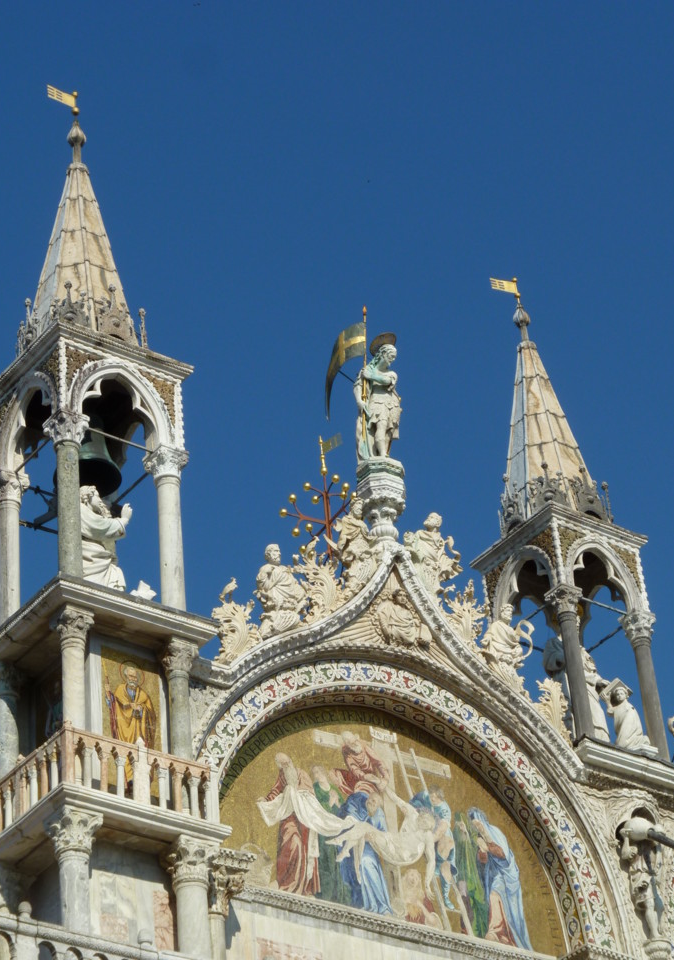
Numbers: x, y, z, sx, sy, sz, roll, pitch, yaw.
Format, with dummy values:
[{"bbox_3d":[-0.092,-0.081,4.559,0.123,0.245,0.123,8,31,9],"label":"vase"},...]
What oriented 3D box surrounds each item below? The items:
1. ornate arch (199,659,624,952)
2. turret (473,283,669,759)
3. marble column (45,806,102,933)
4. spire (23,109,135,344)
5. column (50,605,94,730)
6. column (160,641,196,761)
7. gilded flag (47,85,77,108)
[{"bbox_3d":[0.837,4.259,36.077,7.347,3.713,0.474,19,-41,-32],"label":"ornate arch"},{"bbox_3d":[3.279,0.521,39.465,1.920,8.900,1.950,19,-41,-31],"label":"turret"},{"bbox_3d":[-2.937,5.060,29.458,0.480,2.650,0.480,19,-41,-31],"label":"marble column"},{"bbox_3d":[-3.561,-3.246,36.307,1.500,4.800,1.500,19,-41,-31],"label":"spire"},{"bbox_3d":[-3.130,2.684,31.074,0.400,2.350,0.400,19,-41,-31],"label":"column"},{"bbox_3d":[-1.983,3.228,33.463,0.395,2.567,0.395,19,-41,-32],"label":"column"},{"bbox_3d":[-4.180,-5.839,39.658,0.498,0.253,0.040,19,-41,-32],"label":"gilded flag"}]

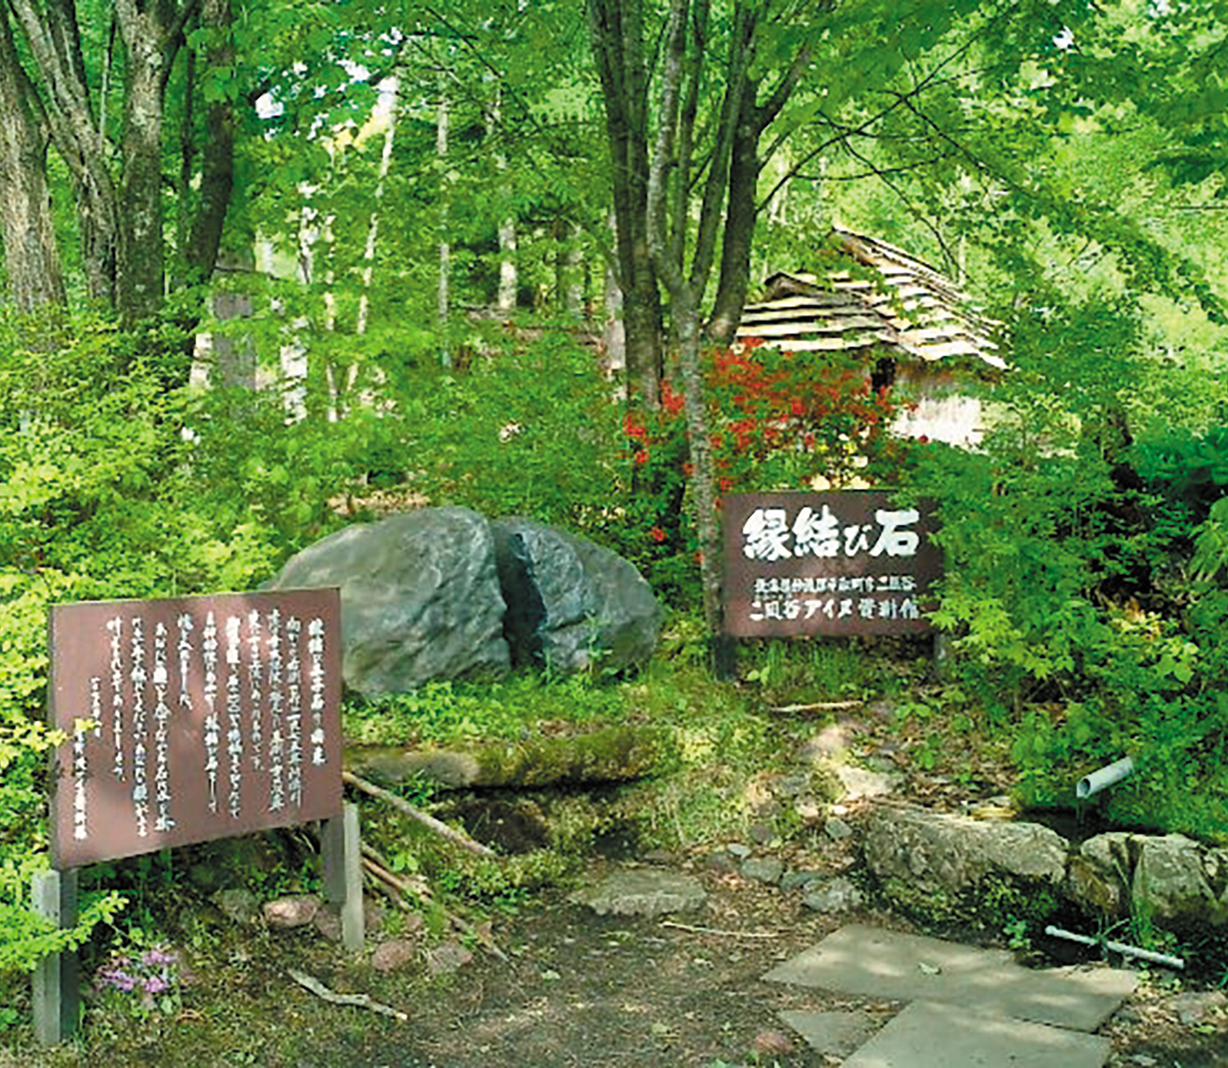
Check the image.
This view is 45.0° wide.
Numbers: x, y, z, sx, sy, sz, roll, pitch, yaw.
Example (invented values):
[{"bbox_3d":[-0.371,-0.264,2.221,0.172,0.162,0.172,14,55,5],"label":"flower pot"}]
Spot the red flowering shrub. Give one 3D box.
[{"bbox_3d":[0.780,-0.300,8.100,1.550,1.500,1.350,0,2,0],"label":"red flowering shrub"}]

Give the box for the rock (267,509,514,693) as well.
[{"bbox_3d":[-1.060,0.290,7.050,1.100,0.850,1.000,0,2,-7],"label":"rock"}]

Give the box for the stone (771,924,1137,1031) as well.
[{"bbox_3d":[1.011,1.338,4.425,0.956,0.045,0.620,1,3,29],"label":"stone"}]

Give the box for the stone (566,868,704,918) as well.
[{"bbox_3d":[0.086,1.257,5.169,0.455,0.065,0.376,0,2,0],"label":"stone"}]

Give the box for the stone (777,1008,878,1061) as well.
[{"bbox_3d":[0.598,1.355,3.959,0.283,0.040,0.337,0,2,0],"label":"stone"}]

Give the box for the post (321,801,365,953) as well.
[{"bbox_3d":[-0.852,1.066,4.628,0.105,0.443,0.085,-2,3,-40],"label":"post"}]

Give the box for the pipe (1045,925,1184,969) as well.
[{"bbox_3d":[1.571,1.296,4.657,0.027,0.027,0.453,-2,3,-44],"label":"pipe"}]

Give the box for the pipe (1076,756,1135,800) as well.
[{"bbox_3d":[1.811,0.880,5.399,0.330,0.064,0.064,-13,10,-37],"label":"pipe"}]

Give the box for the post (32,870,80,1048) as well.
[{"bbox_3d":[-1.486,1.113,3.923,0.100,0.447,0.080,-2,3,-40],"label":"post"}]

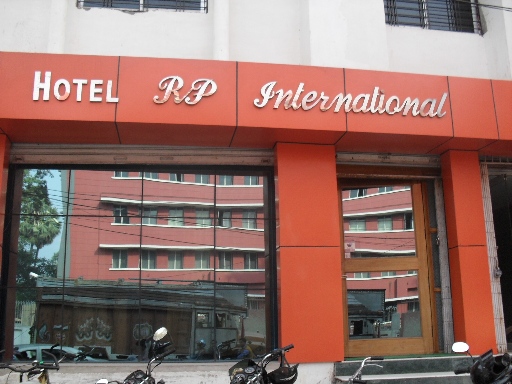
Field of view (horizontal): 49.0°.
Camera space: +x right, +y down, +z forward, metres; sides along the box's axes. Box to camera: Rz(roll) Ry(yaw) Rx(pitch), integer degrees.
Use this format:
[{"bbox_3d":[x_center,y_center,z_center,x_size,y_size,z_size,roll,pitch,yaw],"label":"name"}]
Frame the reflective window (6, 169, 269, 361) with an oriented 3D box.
[{"bbox_3d":[-1.191,0.767,6.110,2.763,2.031,0.120,1,-12,-10],"label":"reflective window"}]

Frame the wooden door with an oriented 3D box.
[{"bbox_3d":[1.533,0.882,6.657,1.163,2.035,0.100,1,-12,-10],"label":"wooden door"}]

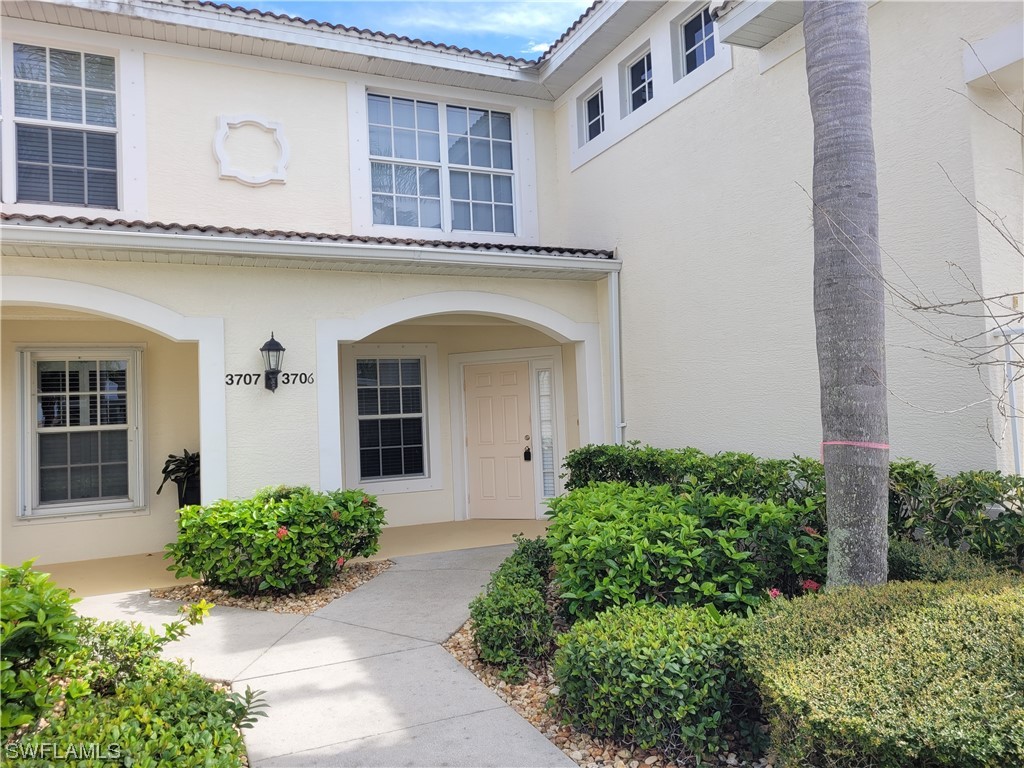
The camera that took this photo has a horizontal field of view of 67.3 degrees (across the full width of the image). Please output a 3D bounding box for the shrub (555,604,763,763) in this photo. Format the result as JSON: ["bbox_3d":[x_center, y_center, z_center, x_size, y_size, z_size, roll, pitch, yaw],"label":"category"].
[{"bbox_3d":[0.601,1.279,3.337,0.820,0.495,0.740,-2,-3,0],"label":"shrub"}]

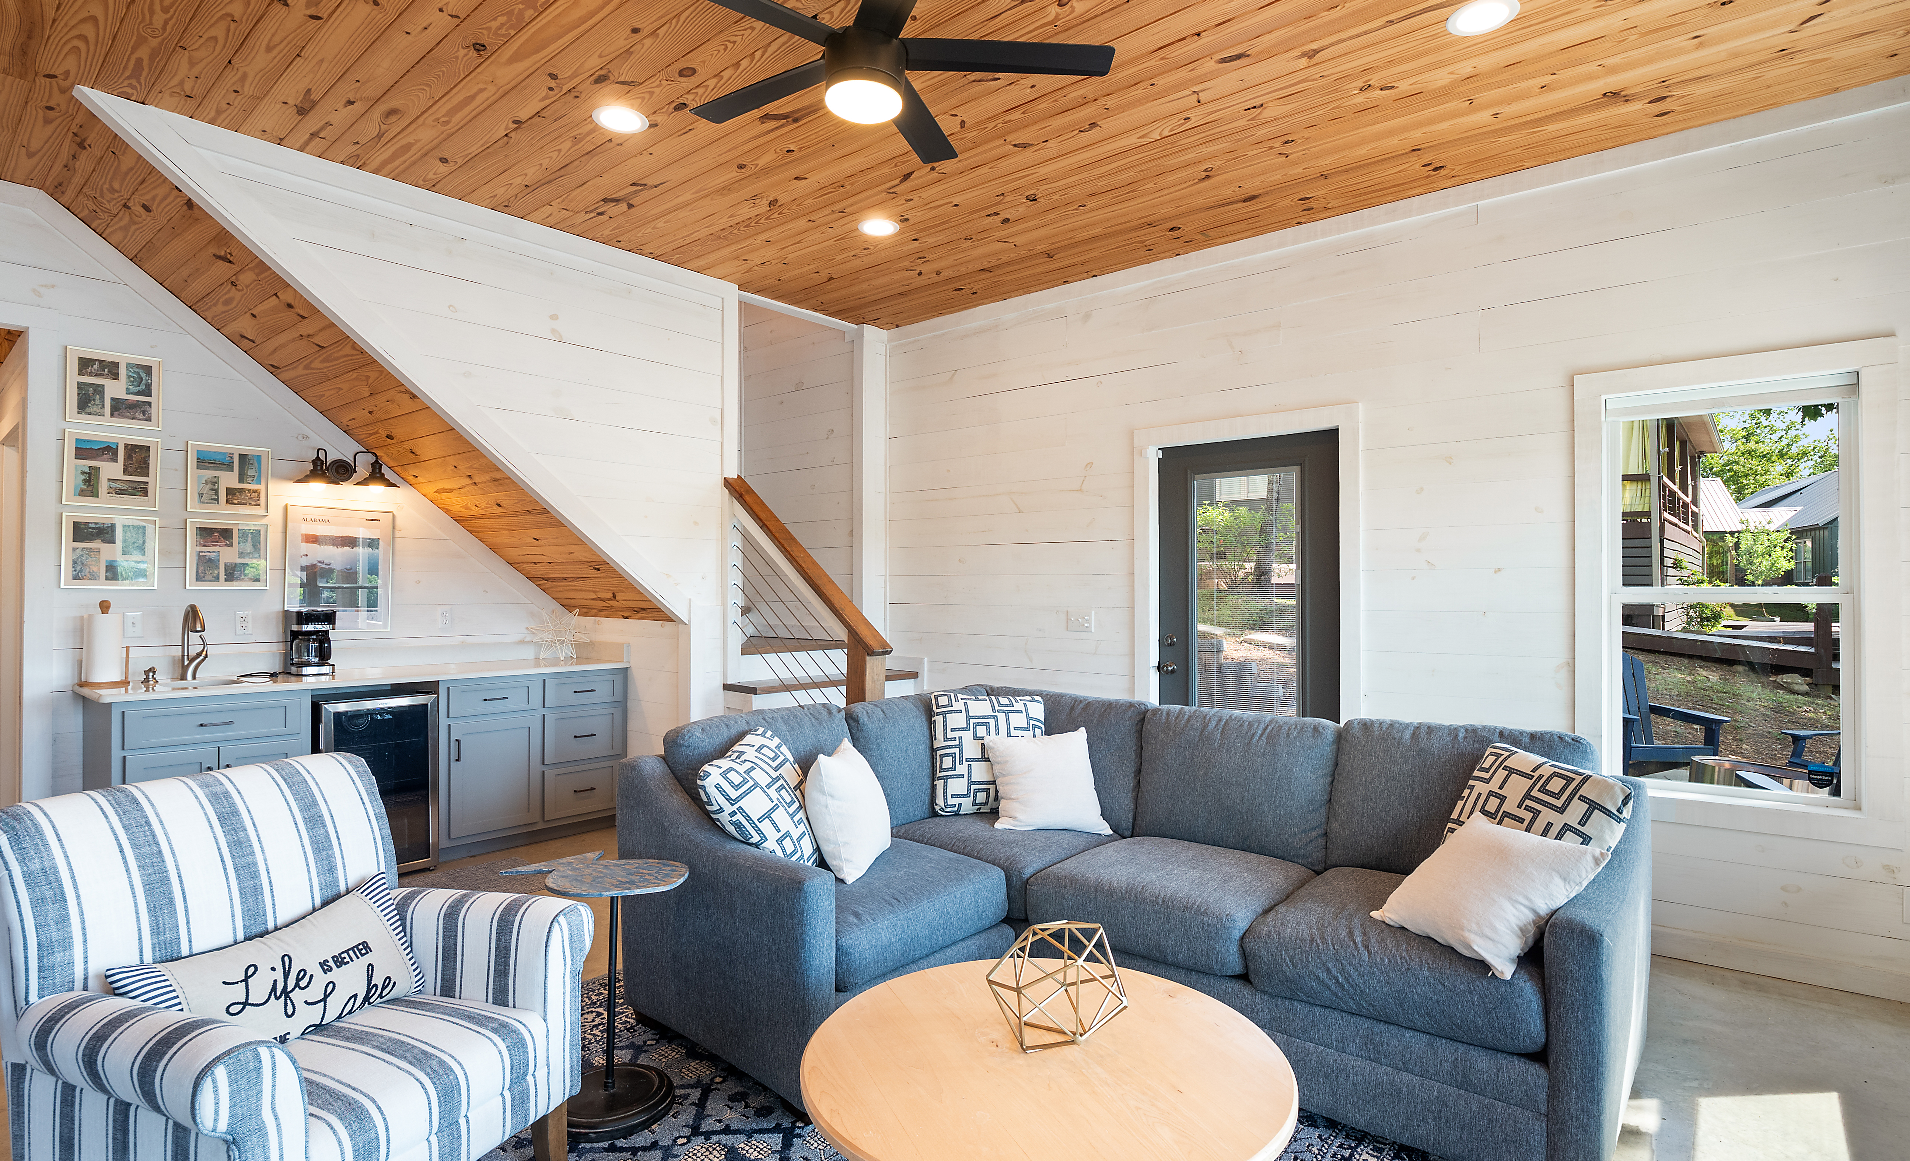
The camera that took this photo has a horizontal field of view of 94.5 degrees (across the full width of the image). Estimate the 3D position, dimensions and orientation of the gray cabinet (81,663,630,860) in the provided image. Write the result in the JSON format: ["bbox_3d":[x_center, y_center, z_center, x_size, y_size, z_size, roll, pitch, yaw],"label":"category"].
[{"bbox_3d":[-2.761,0.918,4.334,0.640,0.915,2.160,0,-1,39],"label":"gray cabinet"}]

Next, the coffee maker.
[{"bbox_3d":[-3.090,0.303,4.239,0.210,0.312,0.178,0,-1,39],"label":"coffee maker"}]

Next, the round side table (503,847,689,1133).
[{"bbox_3d":[-0.930,1.075,2.341,0.480,0.575,0.365,0,0,32],"label":"round side table"}]

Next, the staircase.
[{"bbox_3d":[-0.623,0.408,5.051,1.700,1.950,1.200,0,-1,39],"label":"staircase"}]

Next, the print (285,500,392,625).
[{"bbox_3d":[-3.077,-0.063,4.433,0.025,0.618,0.463,0,-1,39],"label":"print"}]

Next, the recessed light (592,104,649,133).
[{"bbox_3d":[-1.187,-1.629,3.134,0.187,0.025,0.187,0,0,0],"label":"recessed light"}]

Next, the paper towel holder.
[{"bbox_3d":[-3.441,0.255,3.572,0.155,0.345,0.155,0,-1,39],"label":"paper towel holder"}]

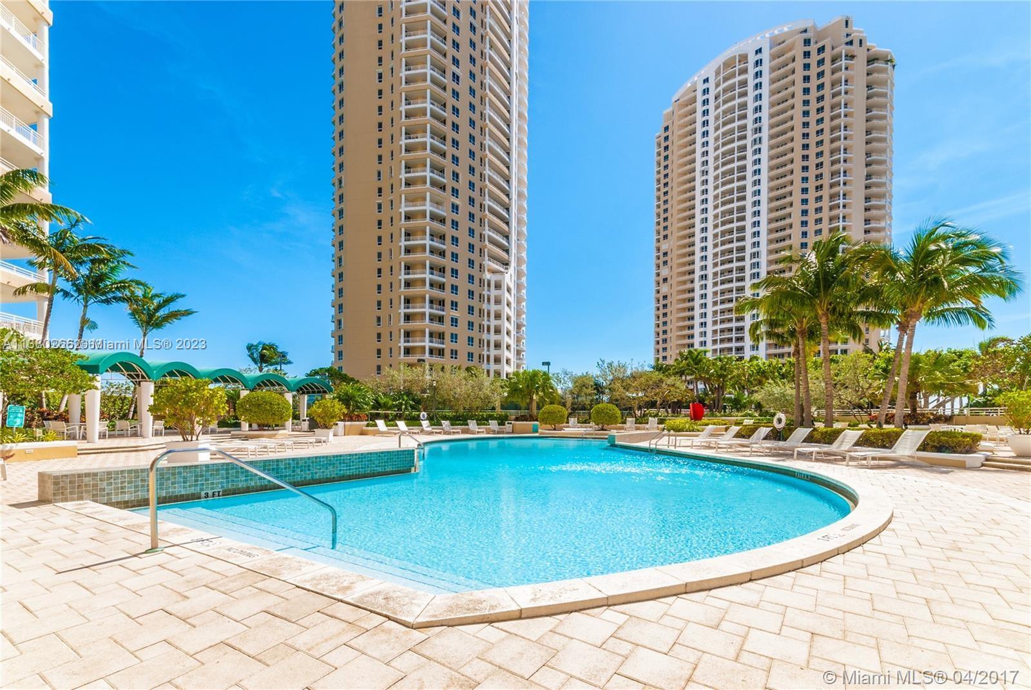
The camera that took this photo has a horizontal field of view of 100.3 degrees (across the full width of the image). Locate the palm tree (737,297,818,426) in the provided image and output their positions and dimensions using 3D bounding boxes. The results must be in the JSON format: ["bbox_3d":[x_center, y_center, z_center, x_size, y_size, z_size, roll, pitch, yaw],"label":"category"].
[{"bbox_3d":[12.000,0.930,19.100,4.000,6.100,4.000,-3,-7,32],"label":"palm tree"}]

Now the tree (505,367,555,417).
[{"bbox_3d":[1.077,3.370,29.500,3.500,3.500,3.400,0,-5,0],"label":"tree"}]

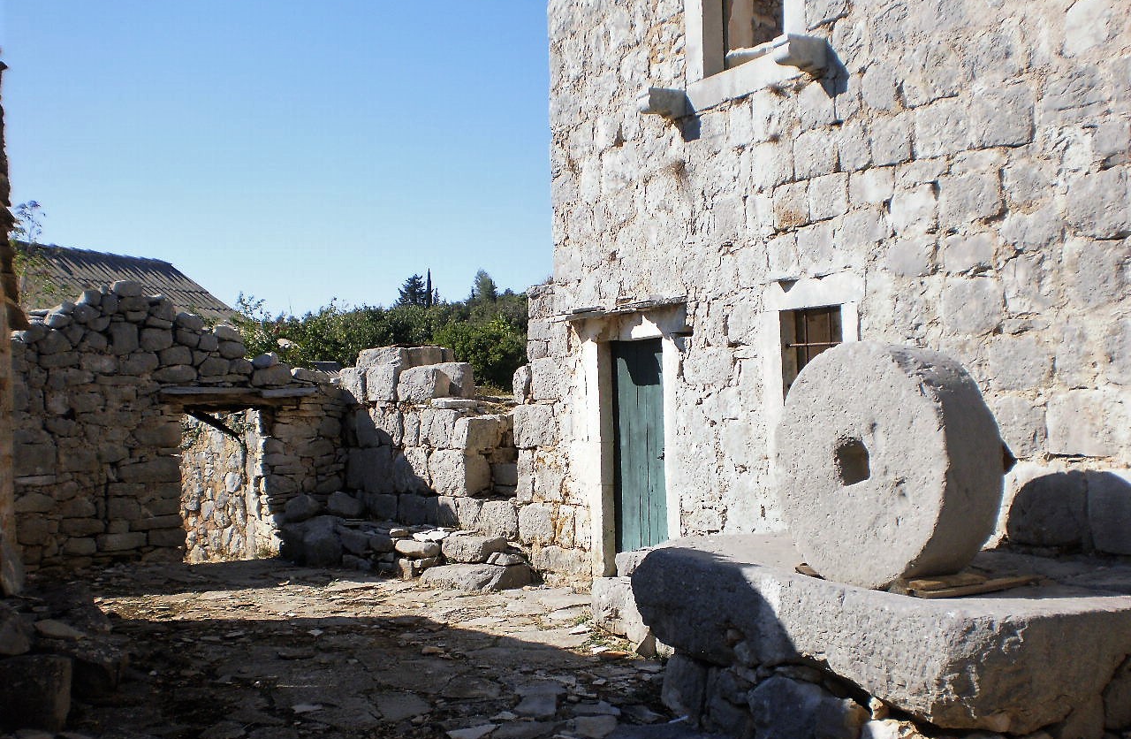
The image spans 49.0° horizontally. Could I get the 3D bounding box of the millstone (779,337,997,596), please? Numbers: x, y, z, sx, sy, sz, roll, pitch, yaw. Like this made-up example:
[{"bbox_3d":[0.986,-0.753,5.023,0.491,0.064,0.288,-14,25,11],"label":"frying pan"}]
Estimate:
[{"bbox_3d":[1.370,0.413,5.378,0.323,1.060,1.060,3,-3,-29],"label":"millstone"}]

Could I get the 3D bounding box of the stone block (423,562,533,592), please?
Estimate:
[{"bbox_3d":[-0.791,1.811,10.850,0.430,0.240,1.080,0,-2,-38],"label":"stone block"}]

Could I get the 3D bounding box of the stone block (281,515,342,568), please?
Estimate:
[{"bbox_3d":[-2.527,1.701,12.350,0.500,0.460,0.450,-2,-2,40],"label":"stone block"}]

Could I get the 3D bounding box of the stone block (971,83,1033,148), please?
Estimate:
[{"bbox_3d":[2.445,-1.357,6.696,0.270,0.320,0.410,0,-2,-31],"label":"stone block"}]

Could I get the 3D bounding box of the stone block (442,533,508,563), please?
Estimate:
[{"bbox_3d":[-0.799,1.564,10.850,0.340,0.240,0.580,0,-2,-40],"label":"stone block"}]

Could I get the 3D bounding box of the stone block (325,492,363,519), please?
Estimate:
[{"bbox_3d":[-2.335,1.436,13.100,0.320,0.270,0.370,0,-2,-45],"label":"stone block"}]

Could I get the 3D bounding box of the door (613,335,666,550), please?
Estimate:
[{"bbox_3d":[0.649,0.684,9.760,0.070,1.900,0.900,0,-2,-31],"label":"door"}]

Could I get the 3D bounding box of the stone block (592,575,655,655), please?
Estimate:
[{"bbox_3d":[0.463,1.667,8.500,0.340,0.340,0.780,0,-2,-26],"label":"stone block"}]

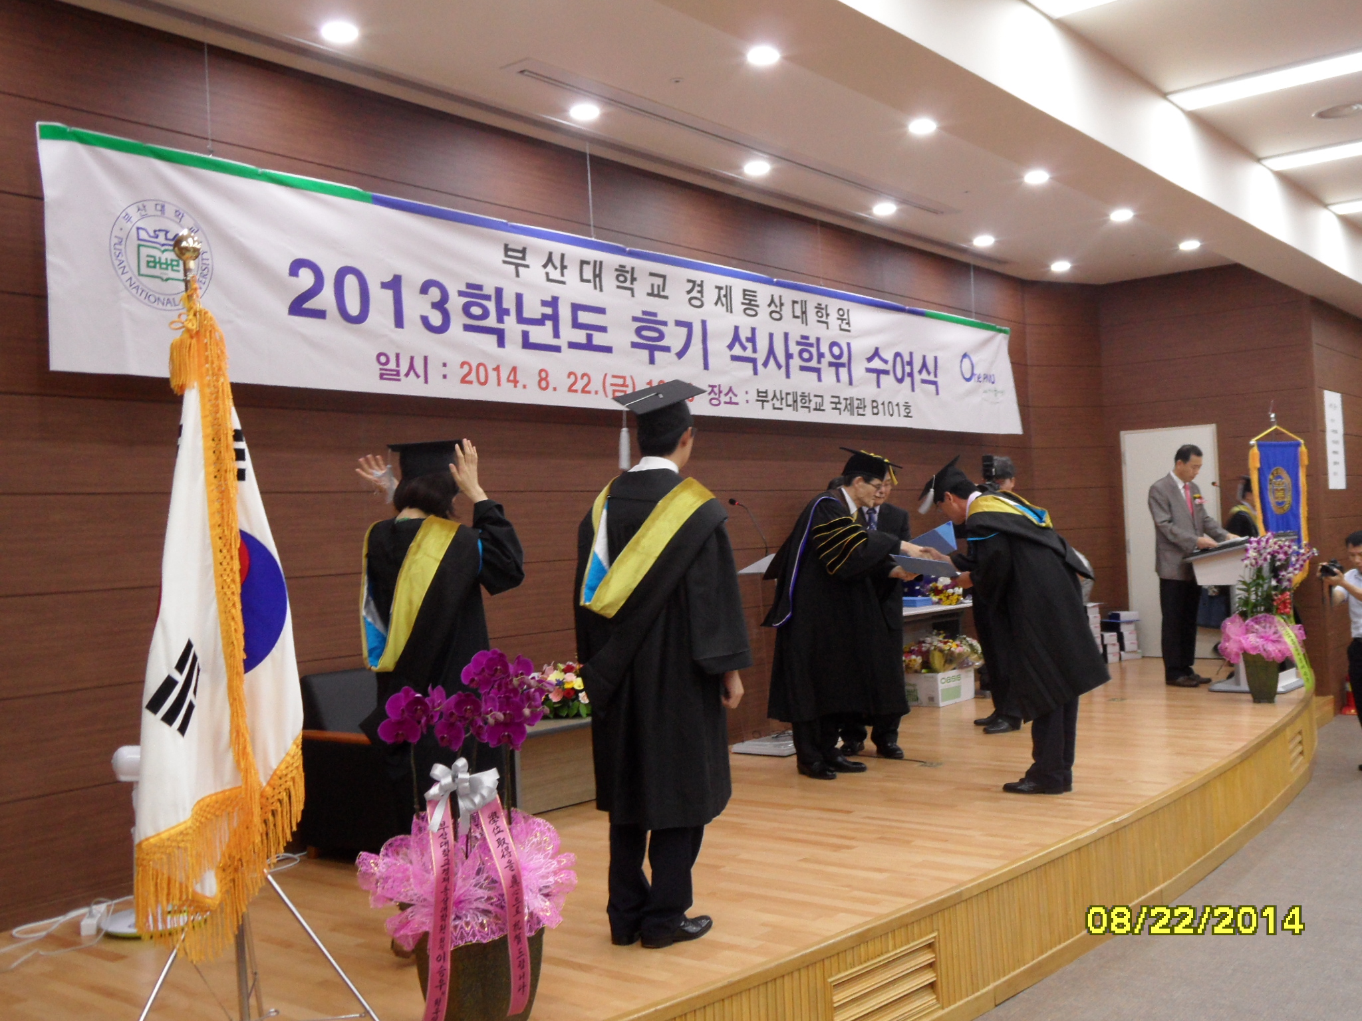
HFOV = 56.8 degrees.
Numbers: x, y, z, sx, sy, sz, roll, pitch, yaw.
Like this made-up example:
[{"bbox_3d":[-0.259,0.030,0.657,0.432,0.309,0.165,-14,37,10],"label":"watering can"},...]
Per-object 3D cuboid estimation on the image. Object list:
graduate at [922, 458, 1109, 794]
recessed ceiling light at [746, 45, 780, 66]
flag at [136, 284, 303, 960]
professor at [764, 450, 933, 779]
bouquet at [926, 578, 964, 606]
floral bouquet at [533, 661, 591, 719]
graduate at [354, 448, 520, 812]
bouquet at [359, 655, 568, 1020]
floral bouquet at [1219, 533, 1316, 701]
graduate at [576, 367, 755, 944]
[{"bbox_3d":[1.625,0.541,6.141,0.909,1.616,0.606,-3,-1,29],"label":"graduate"},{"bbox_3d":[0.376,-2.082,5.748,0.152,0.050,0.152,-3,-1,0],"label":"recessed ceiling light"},{"bbox_3d":[-1.248,0.300,3.400,0.440,1.790,0.360,-2,-1,-20],"label":"flag"},{"bbox_3d":[0.880,0.533,6.616,0.929,1.717,0.626,-3,-1,33],"label":"professor"},{"bbox_3d":[1.830,0.566,8.750,0.280,0.220,0.330,-4,-1,37],"label":"bouquet"},{"bbox_3d":[-0.595,0.929,6.484,0.333,0.306,0.384,-3,-1,40],"label":"floral bouquet"},{"bbox_3d":[-0.771,0.581,4.030,0.600,1.640,0.470,-3,-1,33],"label":"graduate"},{"bbox_3d":[-0.574,0.895,3.413,0.576,1.024,0.525,-3,-1,-3],"label":"bouquet"},{"bbox_3d":[3.968,0.724,8.530,0.520,1.110,0.580,-4,-1,37],"label":"floral bouquet"},{"bbox_3d":[-0.065,0.496,4.121,0.586,1.798,0.434,-3,-1,35],"label":"graduate"}]

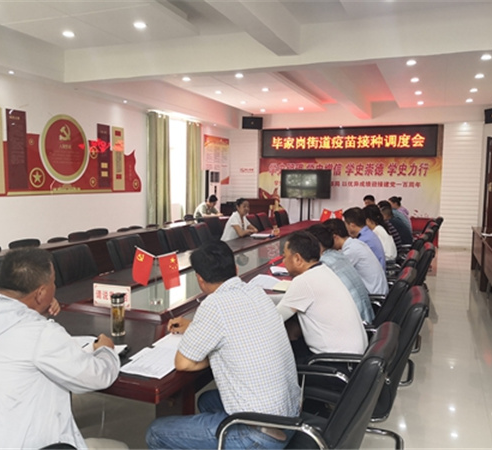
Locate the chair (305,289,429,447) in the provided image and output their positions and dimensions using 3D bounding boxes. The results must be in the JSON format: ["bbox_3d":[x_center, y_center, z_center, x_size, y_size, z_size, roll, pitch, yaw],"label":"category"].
[{"bbox_3d":[0.674,0.827,2.664,0.660,0.990,0.580,3,6,23],"label":"chair"}]

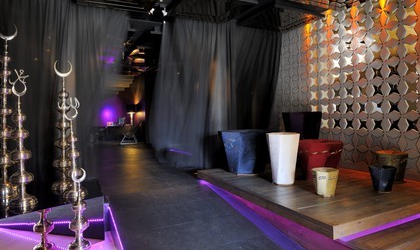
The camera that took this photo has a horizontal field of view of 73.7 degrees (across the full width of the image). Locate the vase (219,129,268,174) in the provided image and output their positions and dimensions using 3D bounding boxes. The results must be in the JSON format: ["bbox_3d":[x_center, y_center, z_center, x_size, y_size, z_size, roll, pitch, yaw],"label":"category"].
[{"bbox_3d":[0.624,0.485,5.214,0.859,0.722,0.859,0,2,7],"label":"vase"}]

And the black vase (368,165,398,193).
[{"bbox_3d":[2.330,0.730,3.778,0.365,0.319,0.365,1,2,32],"label":"black vase"}]

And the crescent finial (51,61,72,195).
[{"bbox_3d":[-1.655,0.029,3.152,0.261,1.476,0.250,-1,2,-28],"label":"crescent finial"}]

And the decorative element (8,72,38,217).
[{"bbox_3d":[-1.837,0.121,2.746,0.277,1.322,0.257,-2,2,-34],"label":"decorative element"}]

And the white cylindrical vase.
[{"bbox_3d":[1.120,0.505,4.258,0.488,0.744,0.488,0,2,15],"label":"white cylindrical vase"}]

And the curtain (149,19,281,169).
[{"bbox_3d":[0.114,-0.773,7.100,3.300,3.750,0.600,0,2,3],"label":"curtain"}]

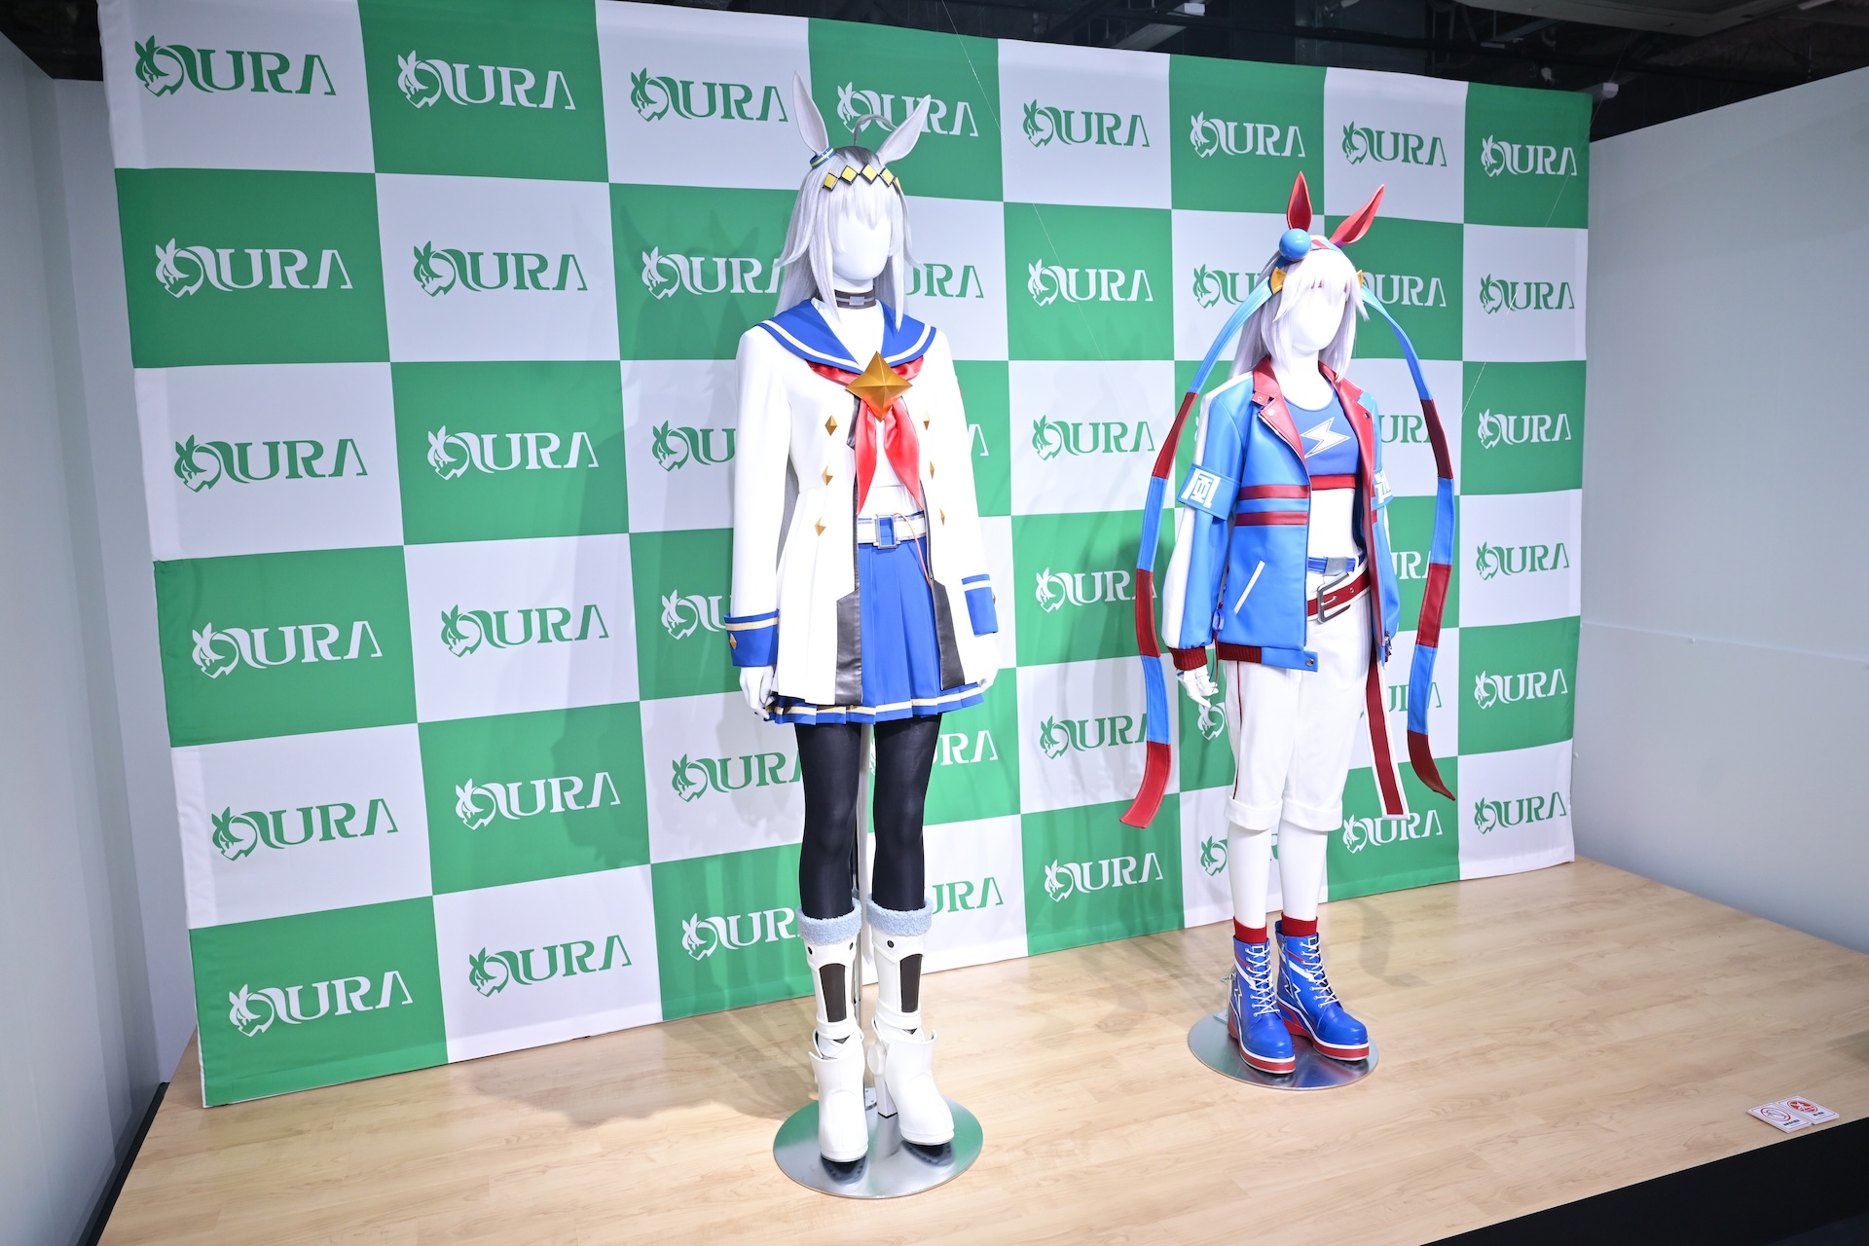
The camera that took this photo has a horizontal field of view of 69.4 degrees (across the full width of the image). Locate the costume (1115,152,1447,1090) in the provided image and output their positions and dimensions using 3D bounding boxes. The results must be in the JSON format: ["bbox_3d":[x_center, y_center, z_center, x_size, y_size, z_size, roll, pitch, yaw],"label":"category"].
[{"bbox_3d":[0.738,0.006,2.765,0.800,1.790,0.420,-5,7,-21],"label":"costume"}]

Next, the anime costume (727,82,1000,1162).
[{"bbox_3d":[-0.135,0.015,2.414,0.490,1.910,0.410,-5,7,-21],"label":"anime costume"}]

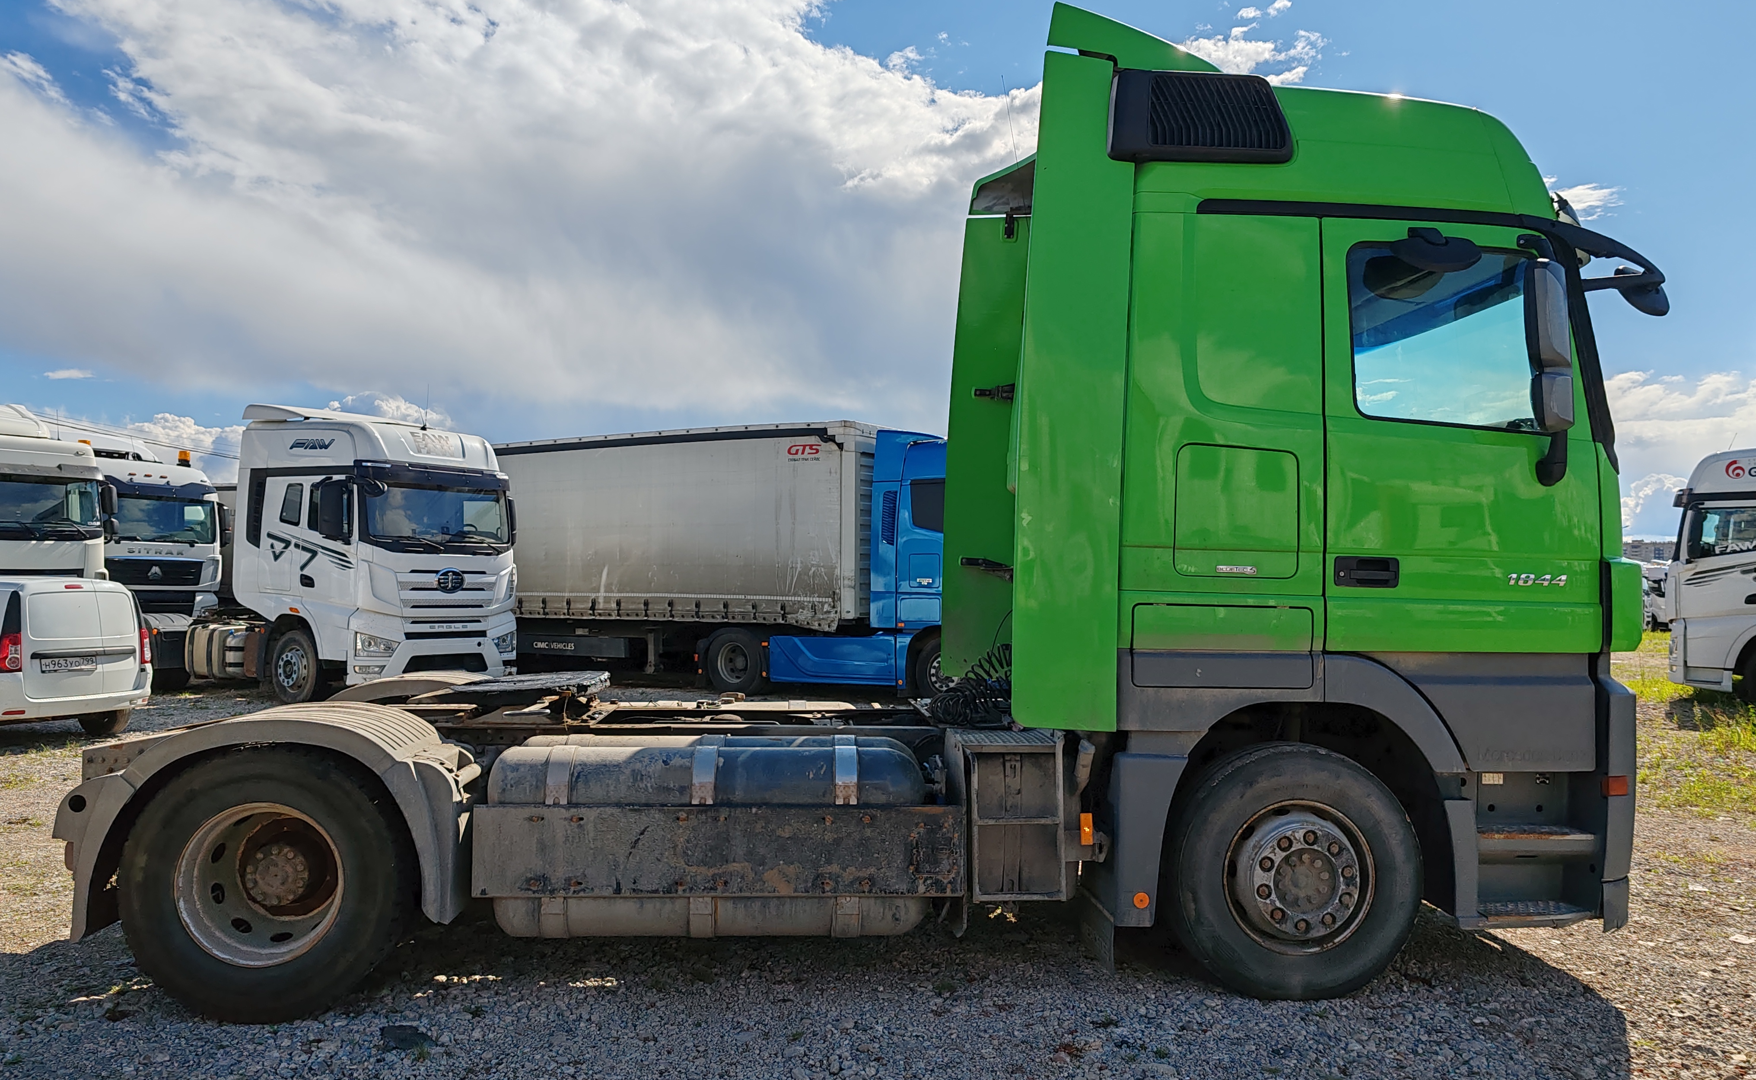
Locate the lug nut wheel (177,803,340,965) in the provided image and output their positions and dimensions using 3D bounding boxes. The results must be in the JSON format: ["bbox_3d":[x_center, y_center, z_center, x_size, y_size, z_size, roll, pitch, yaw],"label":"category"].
[{"bbox_3d":[-2.271,1.263,5.130,0.605,0.605,0.250,0,-1,-4],"label":"lug nut wheel"}]

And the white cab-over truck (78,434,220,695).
[{"bbox_3d":[-14.710,0.340,24.350,6.200,3.750,2.600,-1,-2,30],"label":"white cab-over truck"}]

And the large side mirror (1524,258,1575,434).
[{"bbox_3d":[2.498,-0.721,5.090,0.170,0.650,0.260,0,-2,26],"label":"large side mirror"}]

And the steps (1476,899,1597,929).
[{"bbox_3d":[2.520,1.462,5.340,0.480,0.065,0.210,0,-1,-4],"label":"steps"}]

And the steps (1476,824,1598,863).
[{"bbox_3d":[2.550,1.205,5.420,0.480,0.110,0.210,0,-1,-4],"label":"steps"}]

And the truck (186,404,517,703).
[{"bbox_3d":[-8.055,0.170,19.330,5.900,3.900,2.600,-1,-2,33],"label":"truck"}]

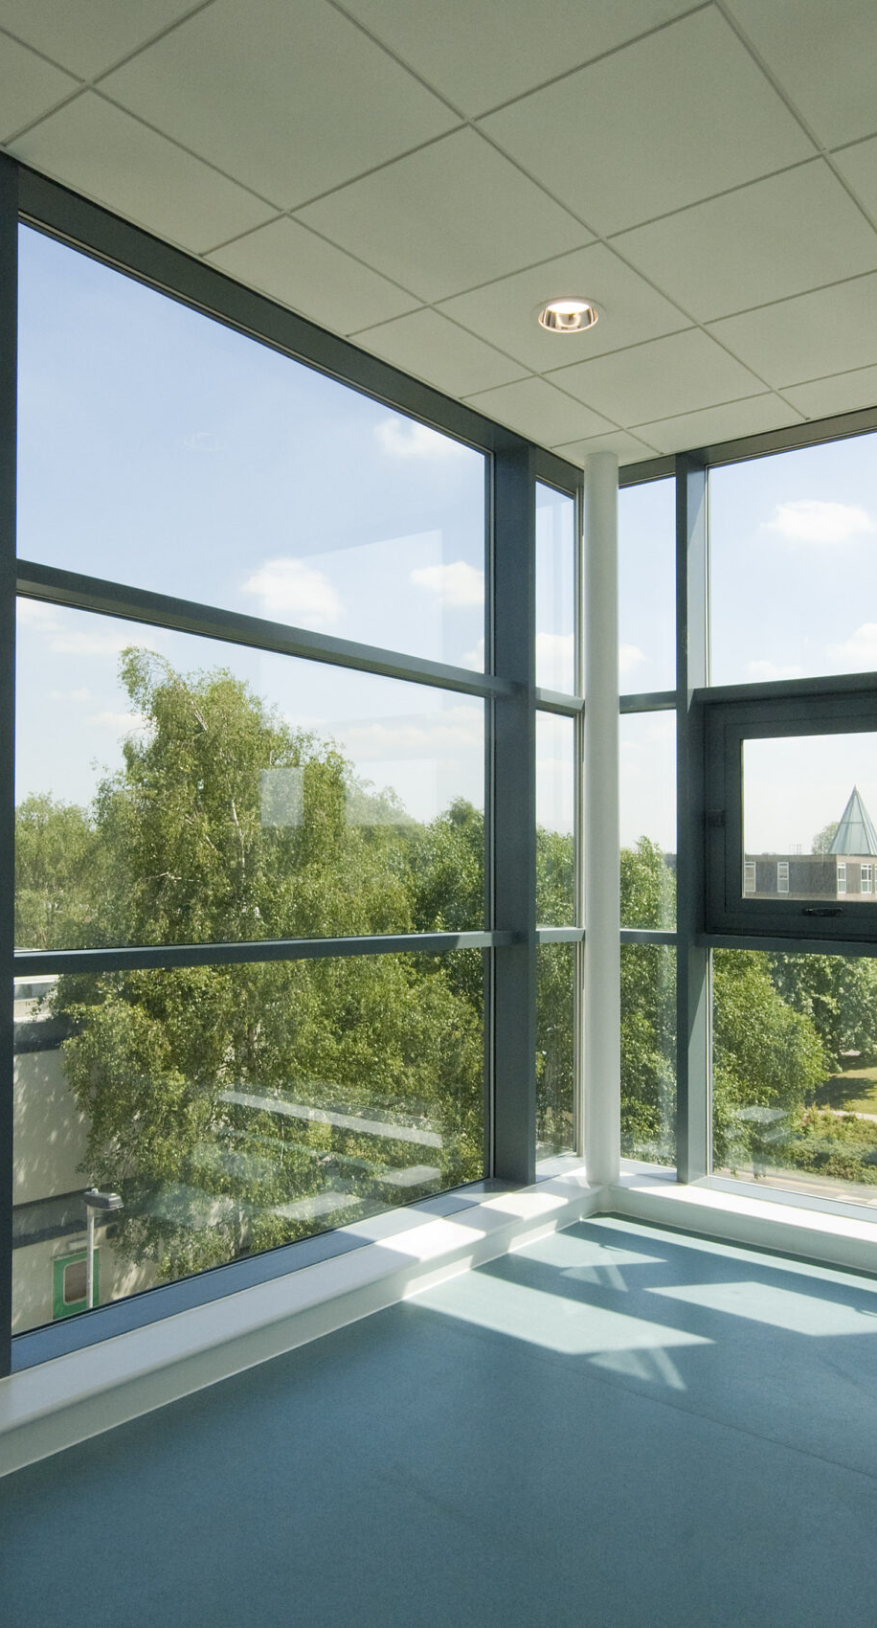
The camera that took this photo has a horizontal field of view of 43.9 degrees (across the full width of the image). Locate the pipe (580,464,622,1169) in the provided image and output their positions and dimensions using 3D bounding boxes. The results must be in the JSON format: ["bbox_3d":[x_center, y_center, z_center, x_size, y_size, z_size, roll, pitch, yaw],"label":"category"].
[{"bbox_3d":[0.676,0.032,4.500,0.155,2.990,0.155,1,-2,0],"label":"pipe"}]

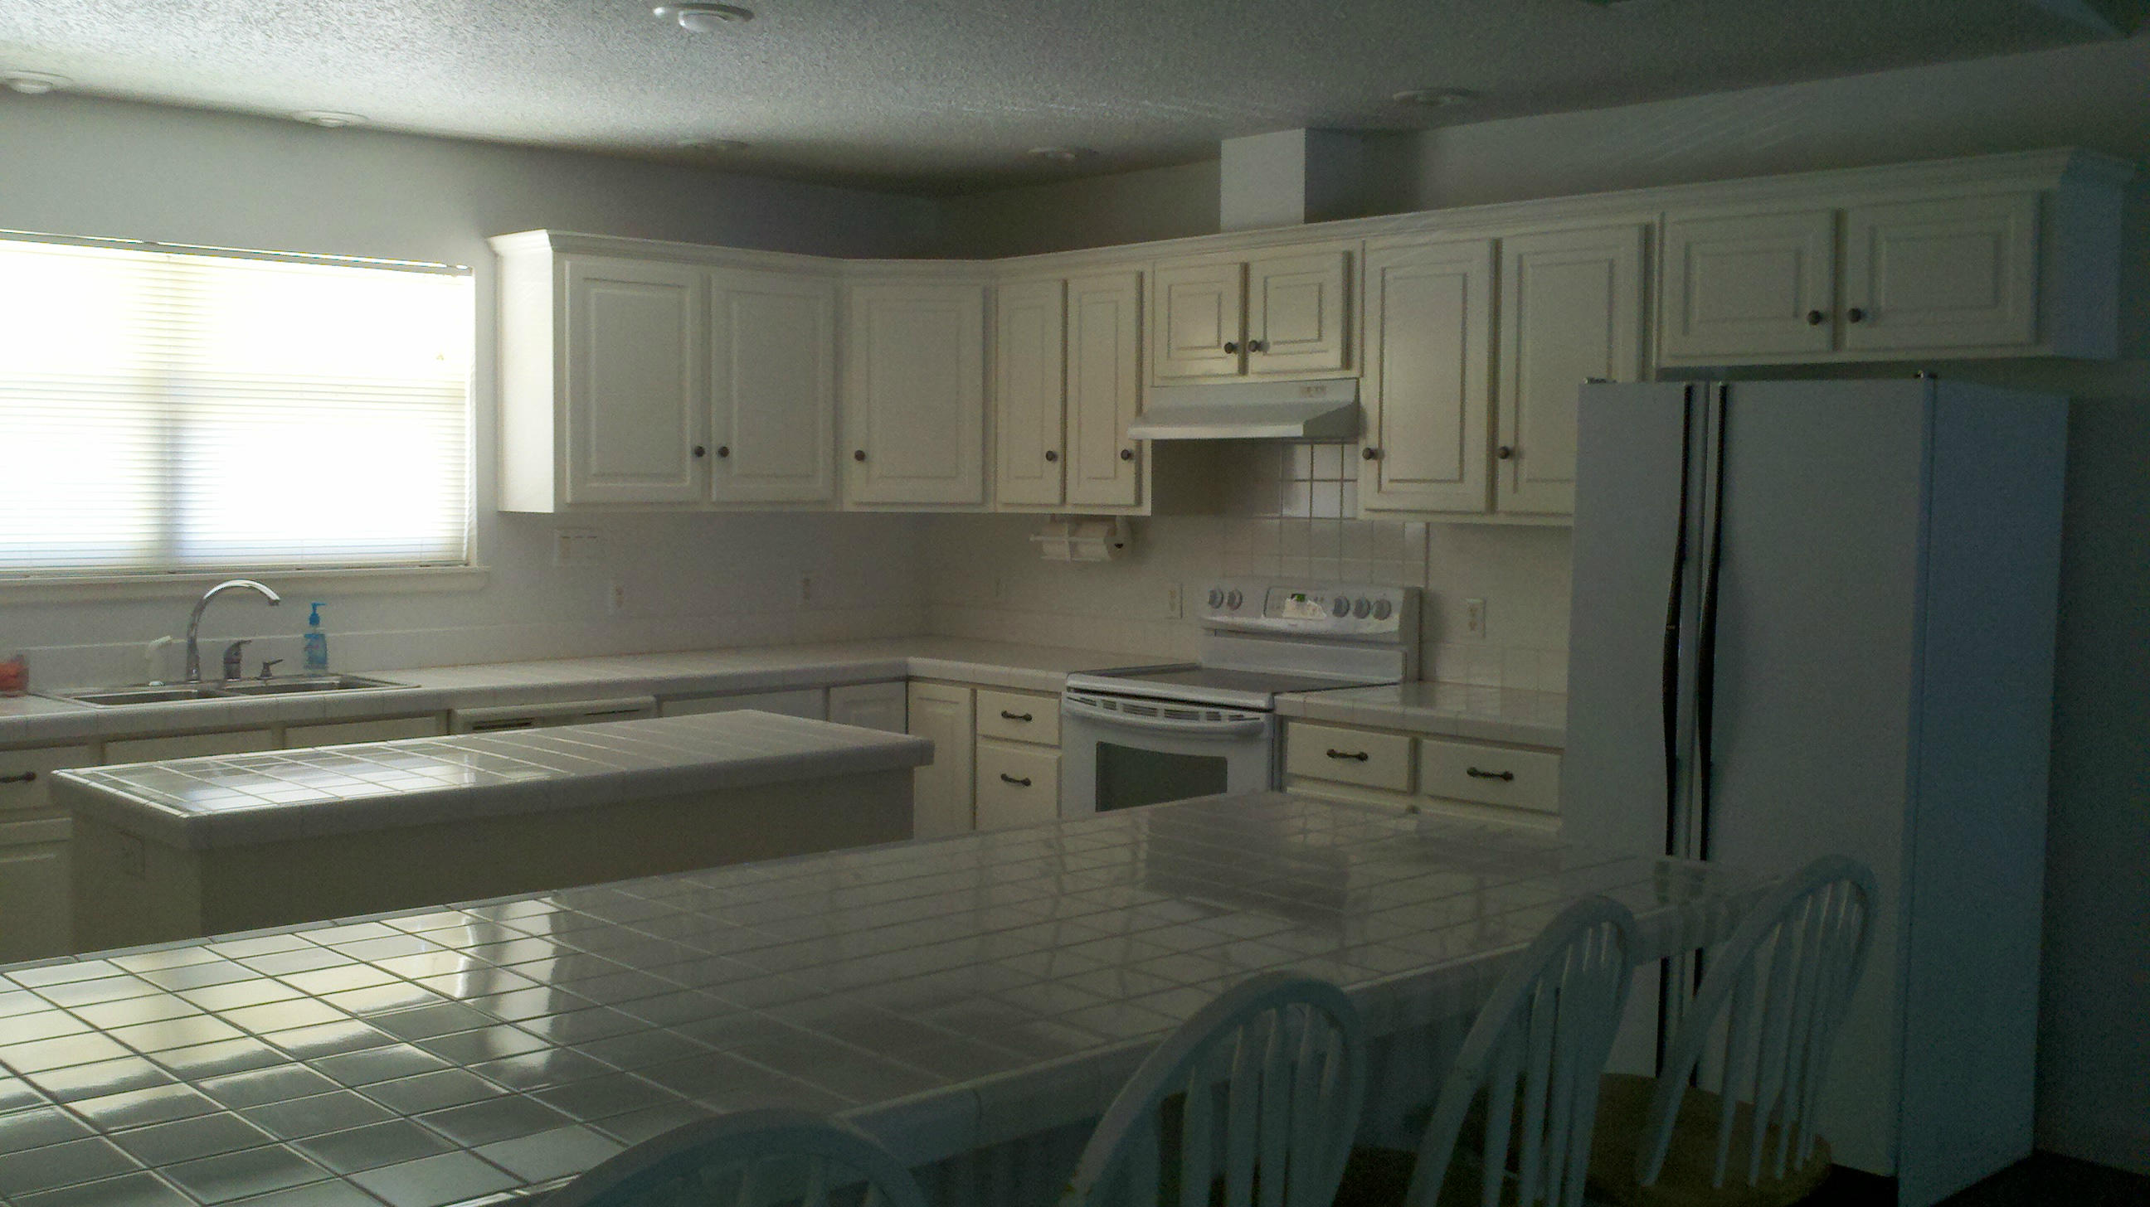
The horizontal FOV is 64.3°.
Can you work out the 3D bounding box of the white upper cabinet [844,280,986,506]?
[{"bbox_3d":[-0.524,-0.687,5.813,0.463,0.720,0.309,1,4,1],"label":"white upper cabinet"}]

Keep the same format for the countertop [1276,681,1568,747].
[{"bbox_3d":[1.100,0.293,4.554,0.625,0.065,0.830,-3,5,-44],"label":"countertop"}]

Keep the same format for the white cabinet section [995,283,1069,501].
[{"bbox_3d":[-0.040,-0.695,5.755,0.325,0.732,0.315,4,5,45],"label":"white cabinet section"}]

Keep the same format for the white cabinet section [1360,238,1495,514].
[{"bbox_3d":[1.046,-0.608,4.683,0.410,0.719,0.315,4,5,45],"label":"white cabinet section"}]

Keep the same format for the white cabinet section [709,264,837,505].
[{"bbox_3d":[-1.088,-0.706,5.677,0.315,0.740,0.498,4,5,45],"label":"white cabinet section"}]

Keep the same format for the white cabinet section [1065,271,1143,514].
[{"bbox_3d":[0.202,-0.674,5.516,0.334,0.730,0.315,4,5,45],"label":"white cabinet section"}]

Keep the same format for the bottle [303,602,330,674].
[{"bbox_3d":[-2.195,0.095,4.944,0.062,0.209,0.048,-3,5,-44],"label":"bottle"}]

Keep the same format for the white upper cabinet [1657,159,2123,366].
[{"bbox_3d":[1.880,-0.769,4.009,0.326,0.420,0.863,-3,5,-44],"label":"white upper cabinet"}]

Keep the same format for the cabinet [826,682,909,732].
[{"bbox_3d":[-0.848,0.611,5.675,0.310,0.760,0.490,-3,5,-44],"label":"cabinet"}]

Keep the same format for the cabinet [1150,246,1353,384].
[{"bbox_3d":[0.636,-0.836,5.080,0.321,0.368,0.739,-3,5,-44],"label":"cabinet"}]

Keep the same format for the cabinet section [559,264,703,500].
[{"bbox_3d":[-1.446,-0.671,5.317,0.315,0.717,0.482,4,5,45],"label":"cabinet section"}]

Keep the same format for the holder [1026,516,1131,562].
[{"bbox_3d":[0.017,-0.212,5.610,0.140,0.140,0.310,-3,5,-44],"label":"holder"}]

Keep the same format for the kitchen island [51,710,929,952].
[{"bbox_3d":[-1.142,0.757,3.564,1.540,0.890,0.670,-3,5,-44],"label":"kitchen island"}]

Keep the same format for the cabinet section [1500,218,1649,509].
[{"bbox_3d":[1.346,-0.580,4.387,0.396,0.705,0.315,4,5,45],"label":"cabinet section"}]

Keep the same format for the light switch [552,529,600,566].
[{"bbox_3d":[-1.575,-0.175,5.397,0.160,0.115,0.016,-3,5,-39],"label":"light switch"}]

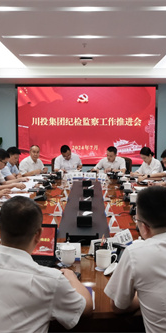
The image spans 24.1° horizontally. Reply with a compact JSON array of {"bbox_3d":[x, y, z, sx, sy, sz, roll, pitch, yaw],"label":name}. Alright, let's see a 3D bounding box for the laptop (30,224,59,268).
[{"bbox_3d":[-0.331,0.456,2.318,0.320,0.185,0.310,1,5,7],"label":"laptop"}]

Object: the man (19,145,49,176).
[{"bbox_3d":[-0.801,0.278,6.516,0.520,1.239,0.680,-2,6,-22],"label":"man"}]

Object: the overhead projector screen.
[{"bbox_3d":[0.106,-0.930,8.852,3.238,1.824,0.060,0,5,1],"label":"overhead projector screen"}]

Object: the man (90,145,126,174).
[{"bbox_3d":[0.500,0.265,6.659,0.550,1.220,0.750,1,6,7],"label":"man"}]

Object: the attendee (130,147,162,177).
[{"bbox_3d":[1.017,0.299,6.426,0.520,1.217,0.680,3,6,28],"label":"attendee"}]

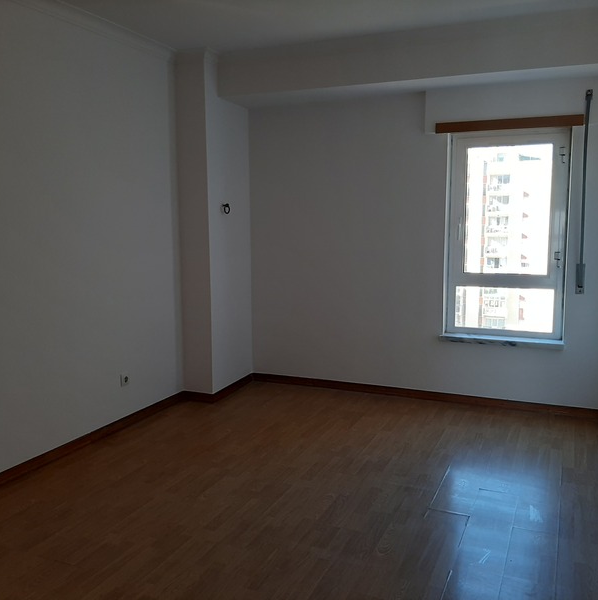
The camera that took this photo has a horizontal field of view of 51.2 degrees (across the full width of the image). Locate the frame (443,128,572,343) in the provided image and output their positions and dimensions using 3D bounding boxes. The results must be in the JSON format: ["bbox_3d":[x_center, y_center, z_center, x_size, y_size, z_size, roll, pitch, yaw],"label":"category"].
[{"bbox_3d":[1.514,-0.462,4.596,0.829,1.490,0.100,3,8,23],"label":"frame"}]

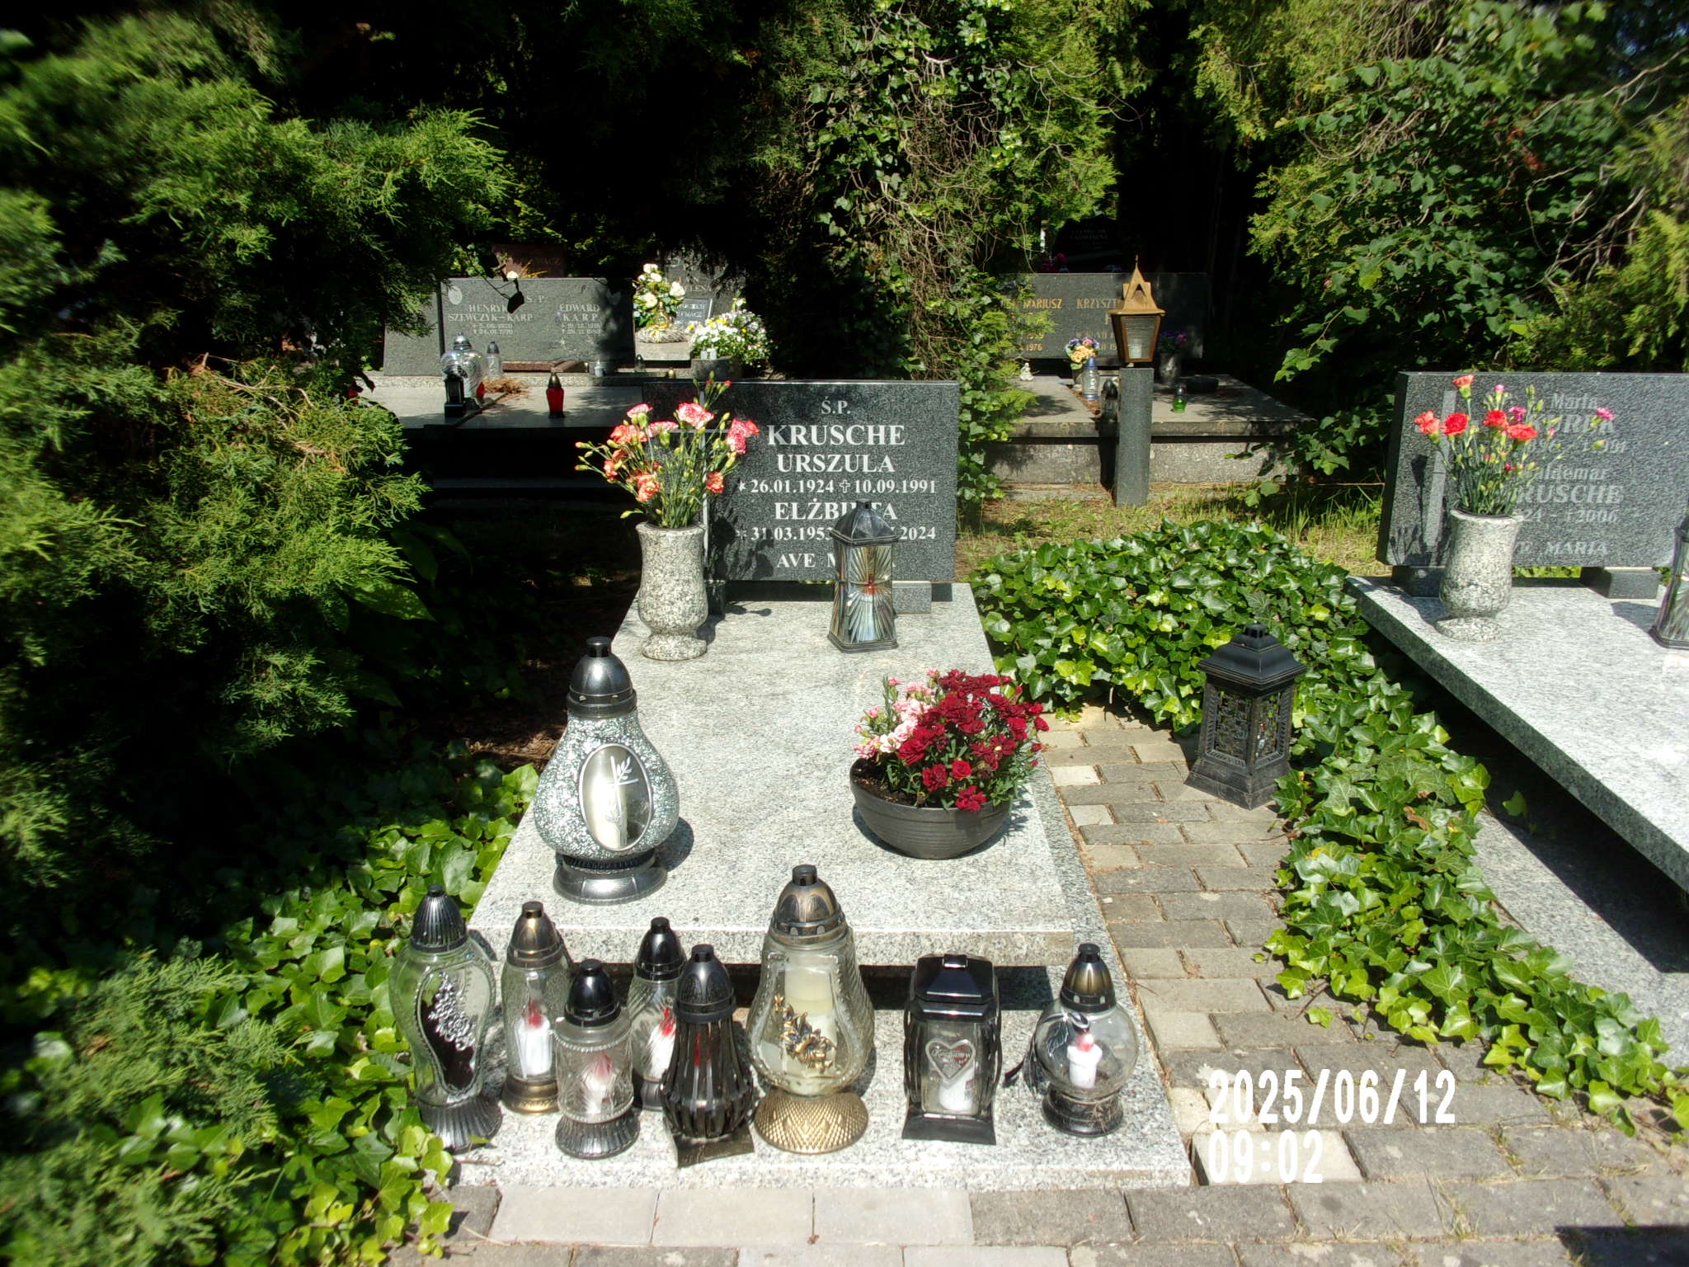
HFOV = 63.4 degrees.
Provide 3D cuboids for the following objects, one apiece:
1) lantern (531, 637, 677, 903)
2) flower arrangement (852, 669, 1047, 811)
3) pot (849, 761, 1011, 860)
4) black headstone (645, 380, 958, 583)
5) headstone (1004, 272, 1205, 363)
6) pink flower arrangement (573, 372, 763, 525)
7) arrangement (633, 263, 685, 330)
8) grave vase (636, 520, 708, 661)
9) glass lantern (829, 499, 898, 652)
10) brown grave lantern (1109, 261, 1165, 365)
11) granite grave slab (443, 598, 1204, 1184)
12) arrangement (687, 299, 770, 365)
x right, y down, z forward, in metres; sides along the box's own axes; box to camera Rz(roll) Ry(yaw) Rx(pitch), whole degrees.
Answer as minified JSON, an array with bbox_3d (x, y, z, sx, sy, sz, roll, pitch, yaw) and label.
[{"bbox_3d":[-0.327,0.176,1.870,0.193,0.350,0.180,-6,18,-17],"label":"lantern"},{"bbox_3d":[0.177,0.174,2.323,0.320,0.190,0.290,0,17,0],"label":"flower arrangement"},{"bbox_3d":[0.144,0.300,2.352,0.279,0.108,0.279,0,17,0],"label":"pot"},{"bbox_3d":[-0.114,-0.403,3.635,0.810,0.530,0.080,0,17,0],"label":"black headstone"},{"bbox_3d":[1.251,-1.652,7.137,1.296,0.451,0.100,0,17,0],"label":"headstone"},{"bbox_3d":[-0.353,-0.357,2.705,0.345,0.305,0.280,0,17,0],"label":"pink flower arrangement"},{"bbox_3d":[-1.171,-2.114,8.600,0.320,0.410,0.280,0,17,0],"label":"arrangement"},{"bbox_3d":[-0.352,-0.089,2.804,0.145,0.258,0.145,0,17,0],"label":"grave vase"},{"bbox_3d":[0.037,-0.125,2.837,0.125,0.304,0.120,-5,18,-15],"label":"glass lantern"},{"bbox_3d":[1.181,-1.288,5.520,0.185,0.410,0.185,-3,17,-10],"label":"brown grave lantern"},{"bbox_3d":[-0.068,0.304,2.541,1.030,0.335,1.710,0,17,0],"label":"granite grave slab"},{"bbox_3d":[-0.650,-1.681,7.650,0.450,0.300,0.420,0,17,0],"label":"arrangement"}]

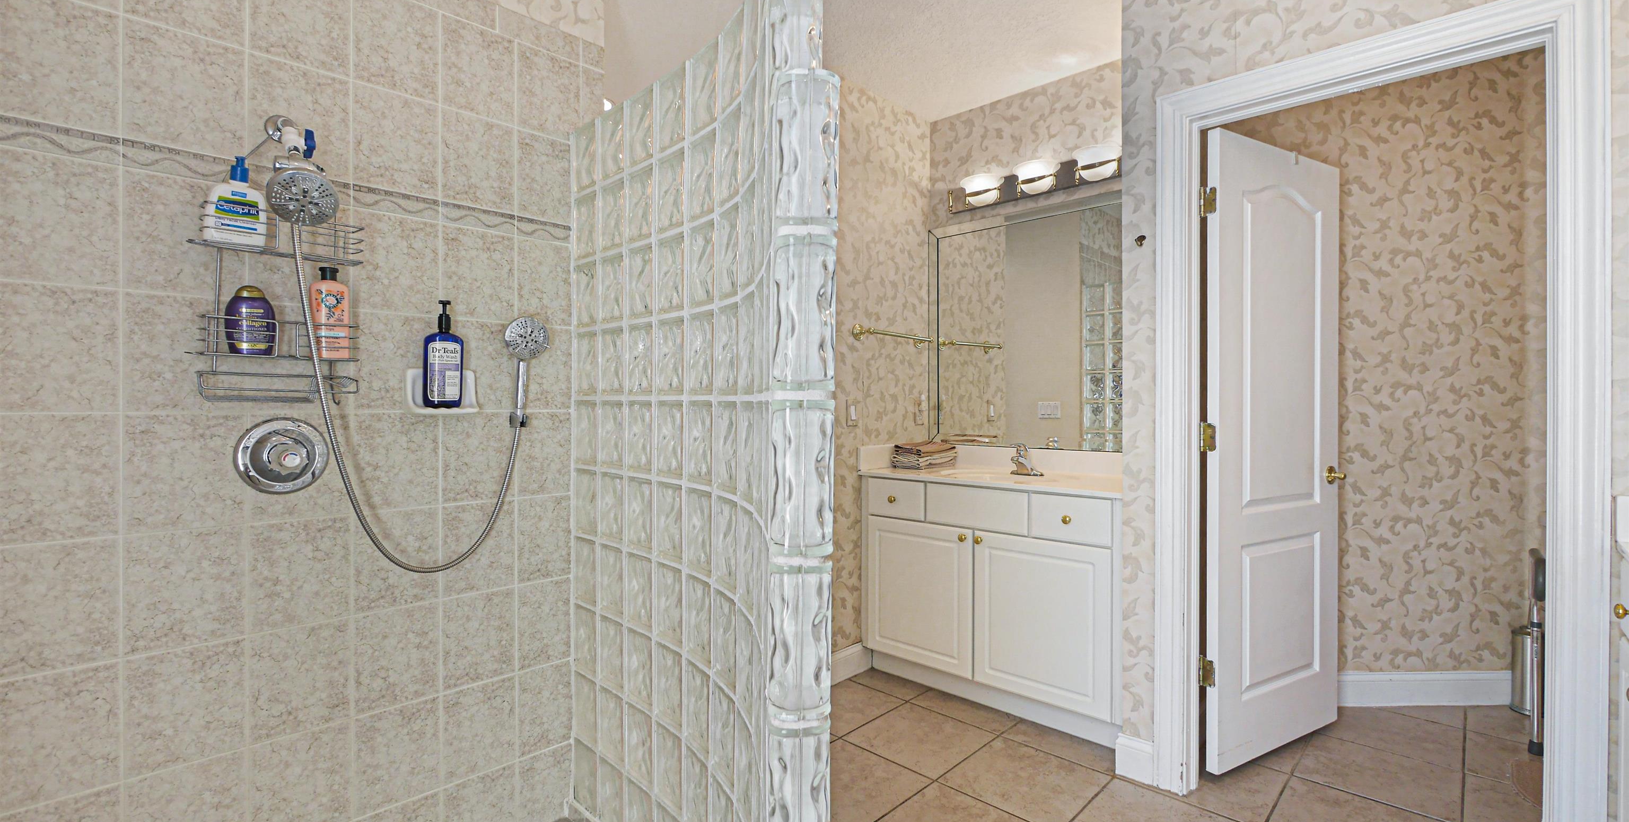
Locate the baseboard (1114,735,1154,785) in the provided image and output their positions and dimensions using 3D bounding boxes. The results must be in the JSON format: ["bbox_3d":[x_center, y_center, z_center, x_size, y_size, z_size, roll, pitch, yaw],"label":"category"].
[{"bbox_3d":[1.021,1.102,2.092,0.115,0.135,0.018,0,0,44],"label":"baseboard"}]

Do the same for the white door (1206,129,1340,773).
[{"bbox_3d":[1.620,0.132,2.301,0.775,2.045,0.037,0,0,-30],"label":"white door"}]

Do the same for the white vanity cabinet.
[{"bbox_3d":[0.813,0.714,2.784,1.150,0.850,0.550,0,0,44],"label":"white vanity cabinet"}]

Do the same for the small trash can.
[{"bbox_3d":[2.790,1.013,2.525,0.187,0.315,0.187,0,0,-44],"label":"small trash can"}]

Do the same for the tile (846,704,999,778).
[{"bbox_3d":[0.383,1.175,2.373,0.395,0.010,0.395,0,0,44],"label":"tile"}]

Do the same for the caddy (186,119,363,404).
[{"bbox_3d":[-1.212,-0.334,1.485,0.290,0.630,0.120,0,0,-45],"label":"caddy"}]

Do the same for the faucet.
[{"bbox_3d":[0.895,0.209,2.830,0.150,0.140,0.145,0,0,44],"label":"faucet"}]

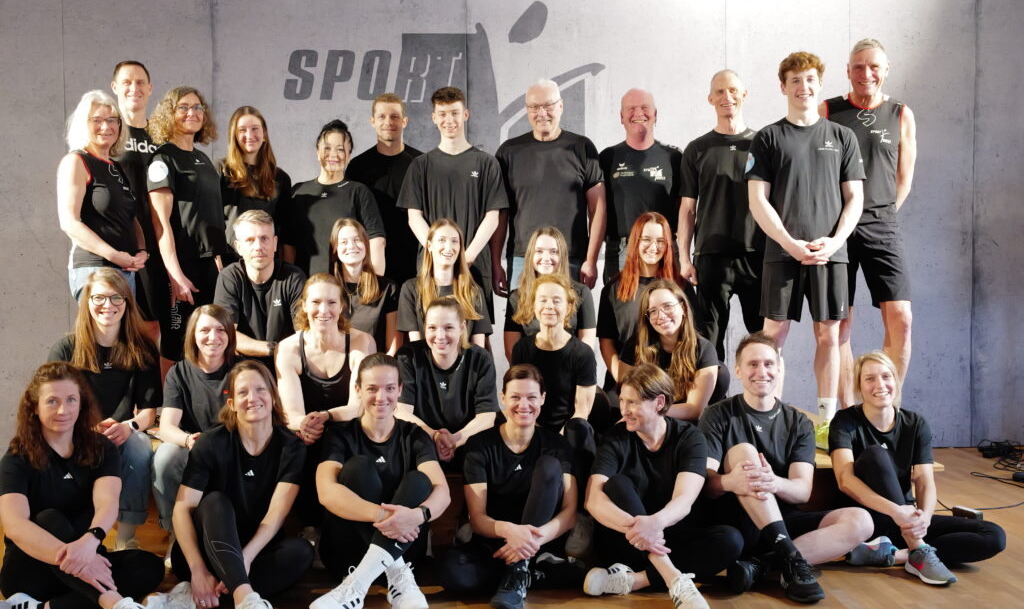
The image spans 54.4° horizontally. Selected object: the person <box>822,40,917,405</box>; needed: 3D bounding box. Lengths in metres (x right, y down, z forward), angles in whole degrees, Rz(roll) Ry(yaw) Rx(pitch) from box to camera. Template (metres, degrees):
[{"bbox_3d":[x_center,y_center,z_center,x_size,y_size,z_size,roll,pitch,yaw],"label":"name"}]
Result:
[{"bbox_3d":[1.682,-0.292,4.643,0.500,1.870,0.330,0,2,12],"label":"person"}]

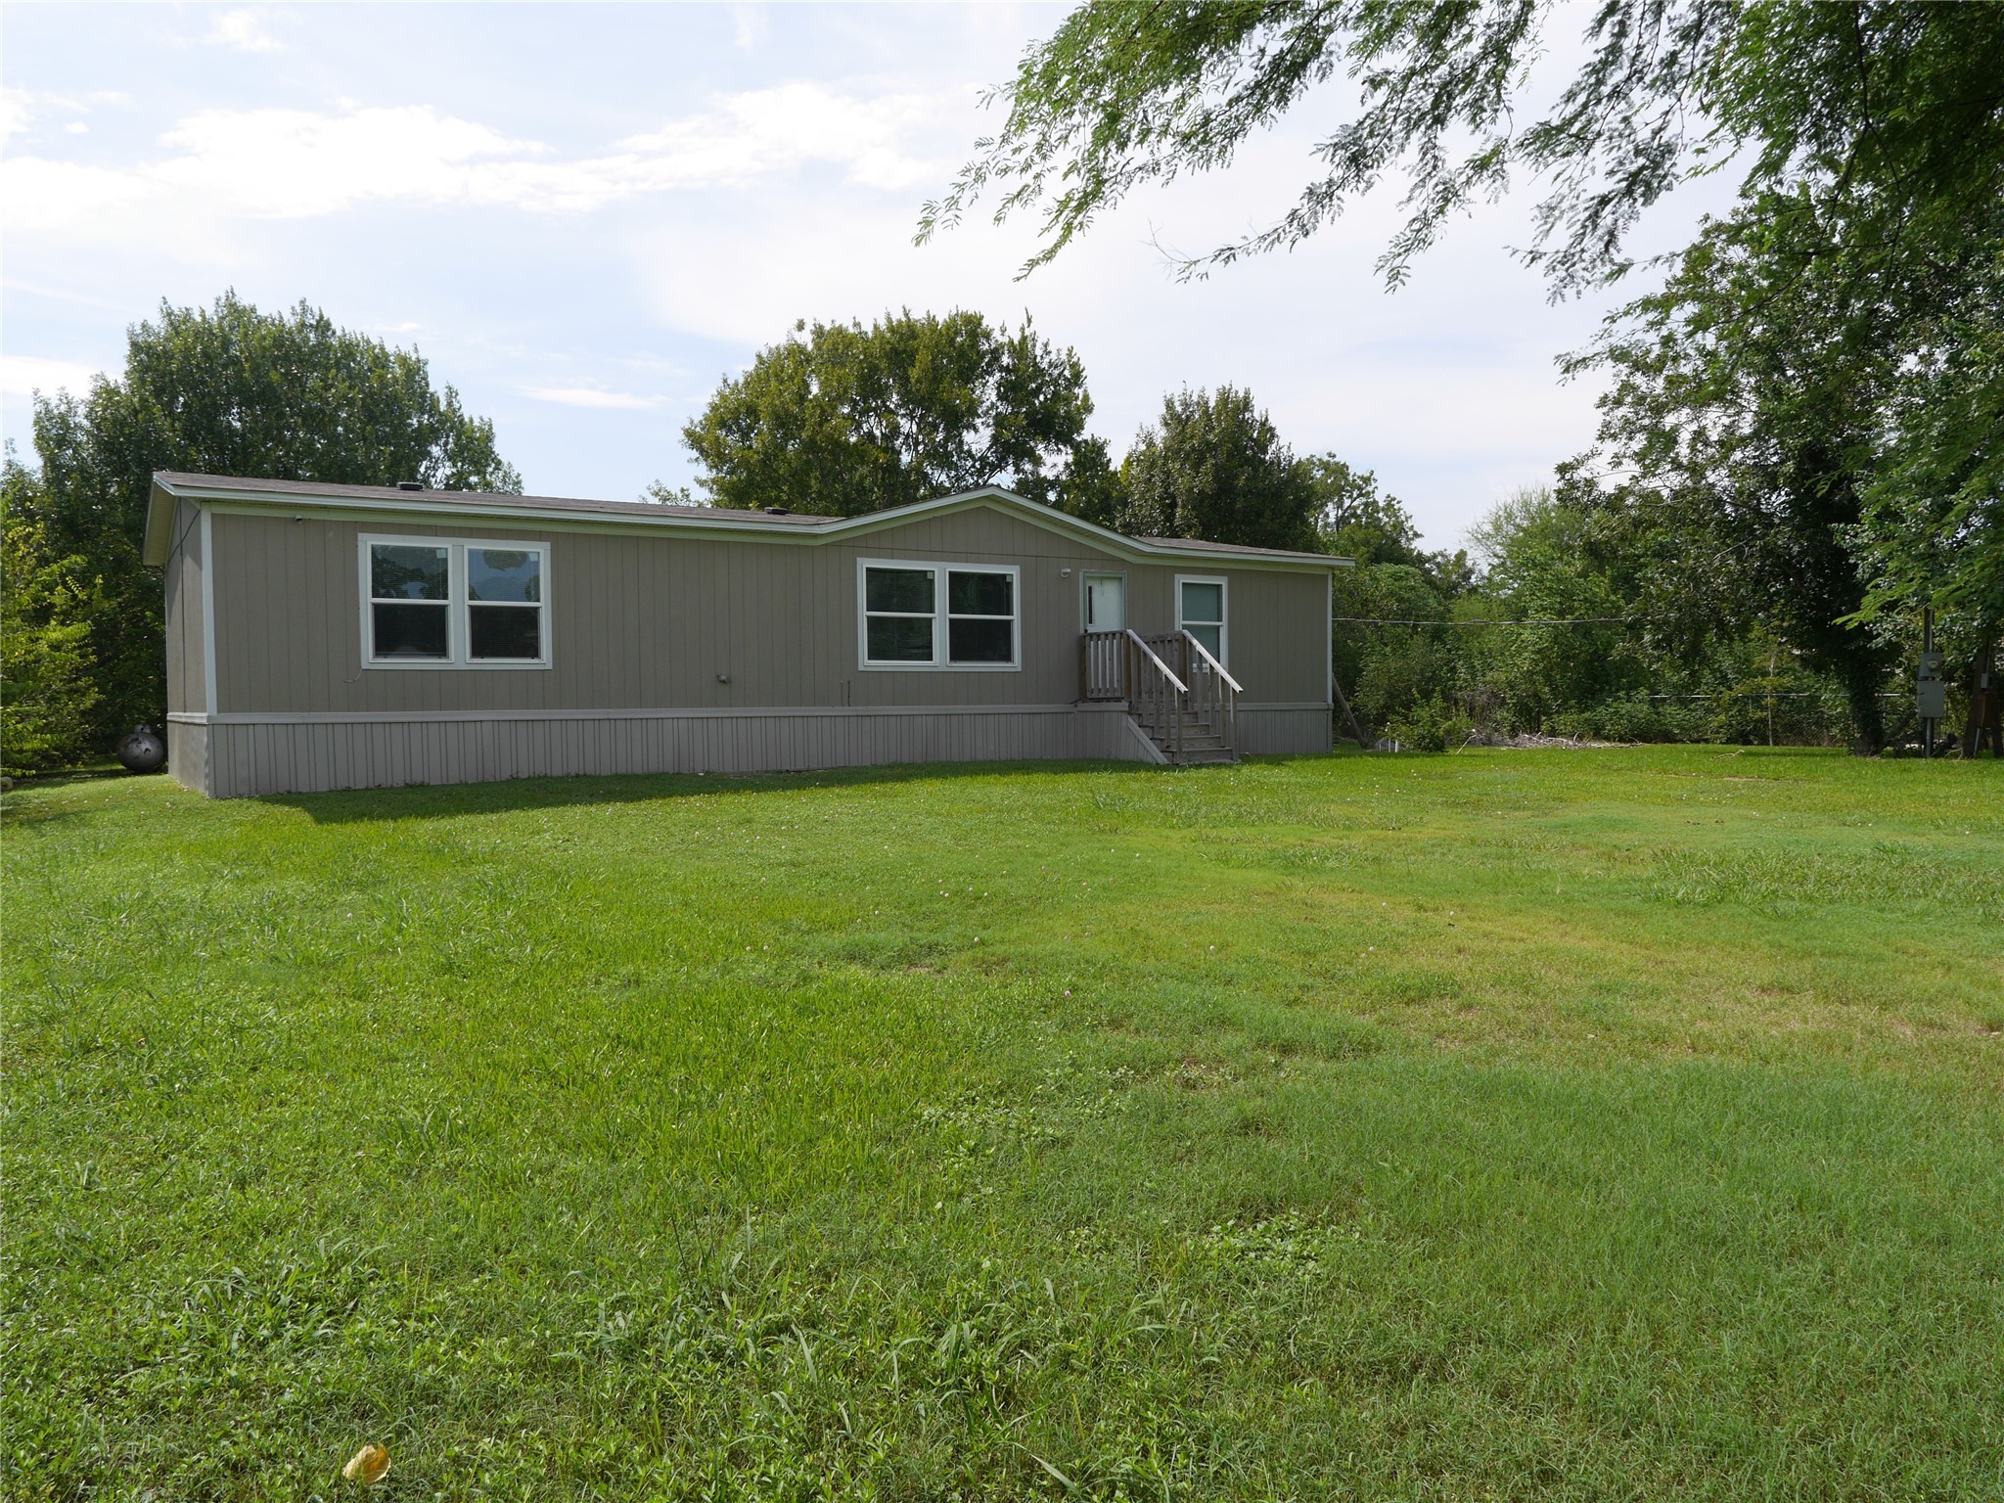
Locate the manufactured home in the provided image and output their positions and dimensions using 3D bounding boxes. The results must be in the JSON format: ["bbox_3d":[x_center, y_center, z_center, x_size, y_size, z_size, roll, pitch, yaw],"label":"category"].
[{"bbox_3d":[-3.581,-1.883,23.180,17.700,4.120,8.450,-2,2,-32],"label":"manufactured home"}]

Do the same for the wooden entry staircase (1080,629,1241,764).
[{"bbox_3d":[2.305,-0.803,20.610,1.180,1.950,2.500,-2,2,-32],"label":"wooden entry staircase"}]

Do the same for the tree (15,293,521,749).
[{"bbox_3d":[-16.329,-5.064,31.181,10.944,10.382,10.154,-2,2,-32],"label":"tree"}]

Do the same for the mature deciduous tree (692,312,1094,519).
[{"bbox_3d":[-2.894,-6.178,38.206,11.287,11.843,10.712,-2,2,-32],"label":"mature deciduous tree"}]

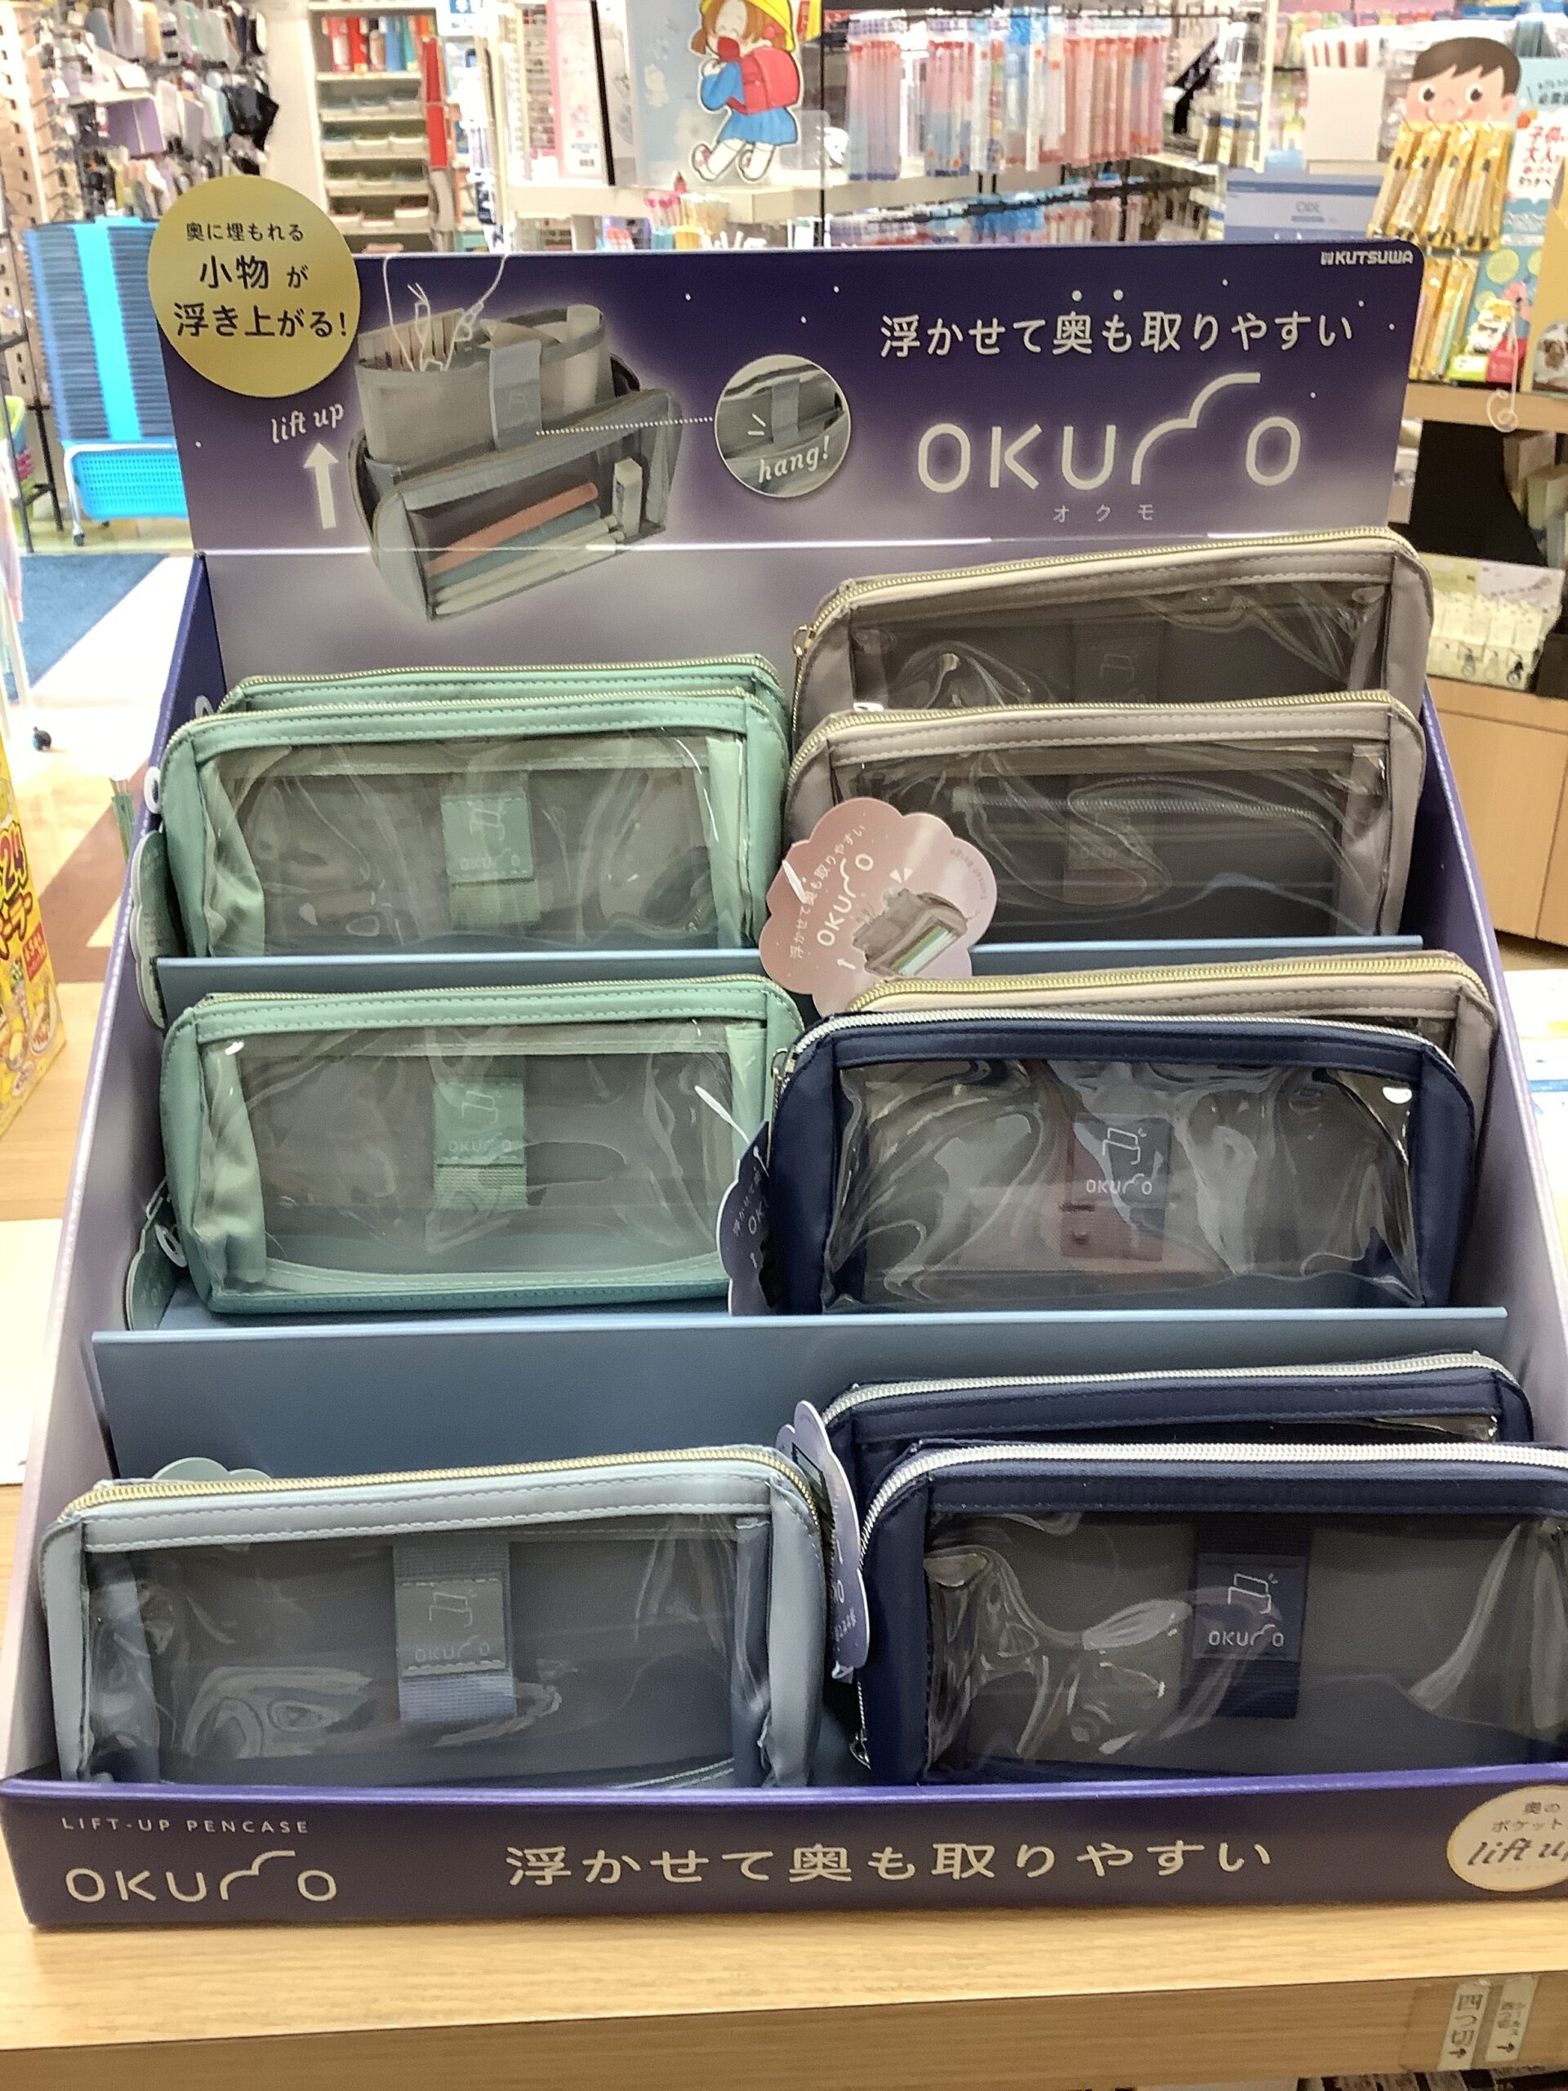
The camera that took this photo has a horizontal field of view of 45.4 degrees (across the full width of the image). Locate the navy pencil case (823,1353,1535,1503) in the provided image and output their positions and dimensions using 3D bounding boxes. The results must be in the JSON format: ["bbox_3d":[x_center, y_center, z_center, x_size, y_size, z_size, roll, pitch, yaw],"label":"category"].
[{"bbox_3d":[0.113,0.138,0.538,0.203,0.097,0.054,-2,19,0],"label":"navy pencil case"}]

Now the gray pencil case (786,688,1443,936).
[{"bbox_3d":[0.104,-0.061,0.605,0.203,0.097,0.054,-2,19,0],"label":"gray pencil case"}]

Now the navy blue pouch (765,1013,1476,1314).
[{"bbox_3d":[0.097,0.038,0.544,0.203,0.097,0.054,1,19,2],"label":"navy blue pouch"}]

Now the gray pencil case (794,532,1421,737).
[{"bbox_3d":[0.107,-0.109,0.607,0.203,0.097,0.054,-4,19,0],"label":"gray pencil case"}]

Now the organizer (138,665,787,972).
[{"bbox_3d":[-0.100,-0.062,0.609,0.203,0.097,0.054,-2,19,-1],"label":"organizer"}]

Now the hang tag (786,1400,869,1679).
[{"bbox_3d":[0.011,0.131,0.507,0.003,0.070,0.068,-9,25,-18],"label":"hang tag"}]

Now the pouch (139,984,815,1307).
[{"bbox_3d":[-0.095,0.028,0.595,0.203,0.097,0.054,-2,19,0],"label":"pouch"}]

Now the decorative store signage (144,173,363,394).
[{"bbox_3d":[-0.173,-0.248,0.613,0.068,0.068,0.003,-1,24,-1],"label":"decorative store signage"}]

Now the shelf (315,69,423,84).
[{"bbox_3d":[-1.990,-4.721,9.137,0.540,0.035,0.320,-1,24,0],"label":"shelf"}]

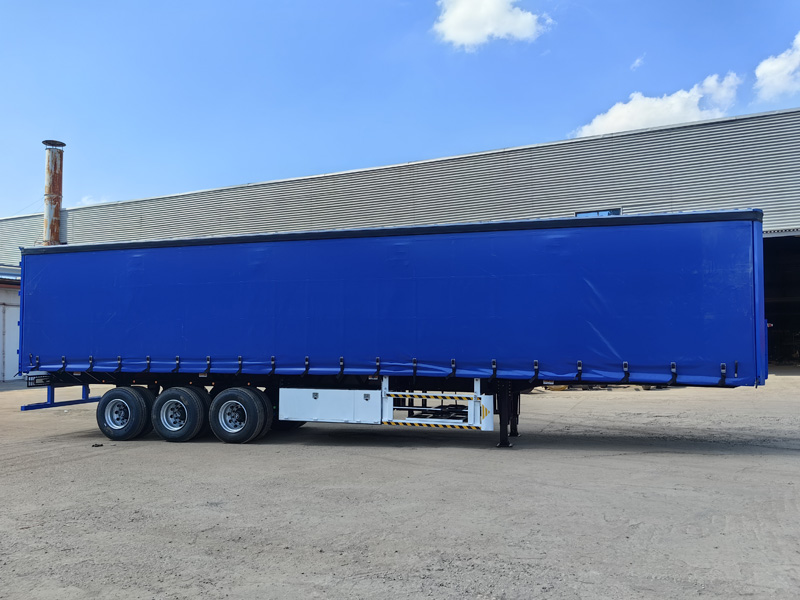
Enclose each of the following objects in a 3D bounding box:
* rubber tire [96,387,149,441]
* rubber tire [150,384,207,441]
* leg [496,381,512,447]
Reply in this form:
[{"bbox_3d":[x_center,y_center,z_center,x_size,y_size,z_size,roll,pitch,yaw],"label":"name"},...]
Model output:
[{"bbox_3d":[-5.609,2.297,12.626,1.070,1.065,0.300,-2,-3,17],"label":"rubber tire"},{"bbox_3d":[-4.354,2.252,12.250,1.070,1.065,0.300,-2,-3,17],"label":"rubber tire"},{"bbox_3d":[1.782,1.943,10.732,0.250,1.150,0.200,-2,-3,17],"label":"leg"}]

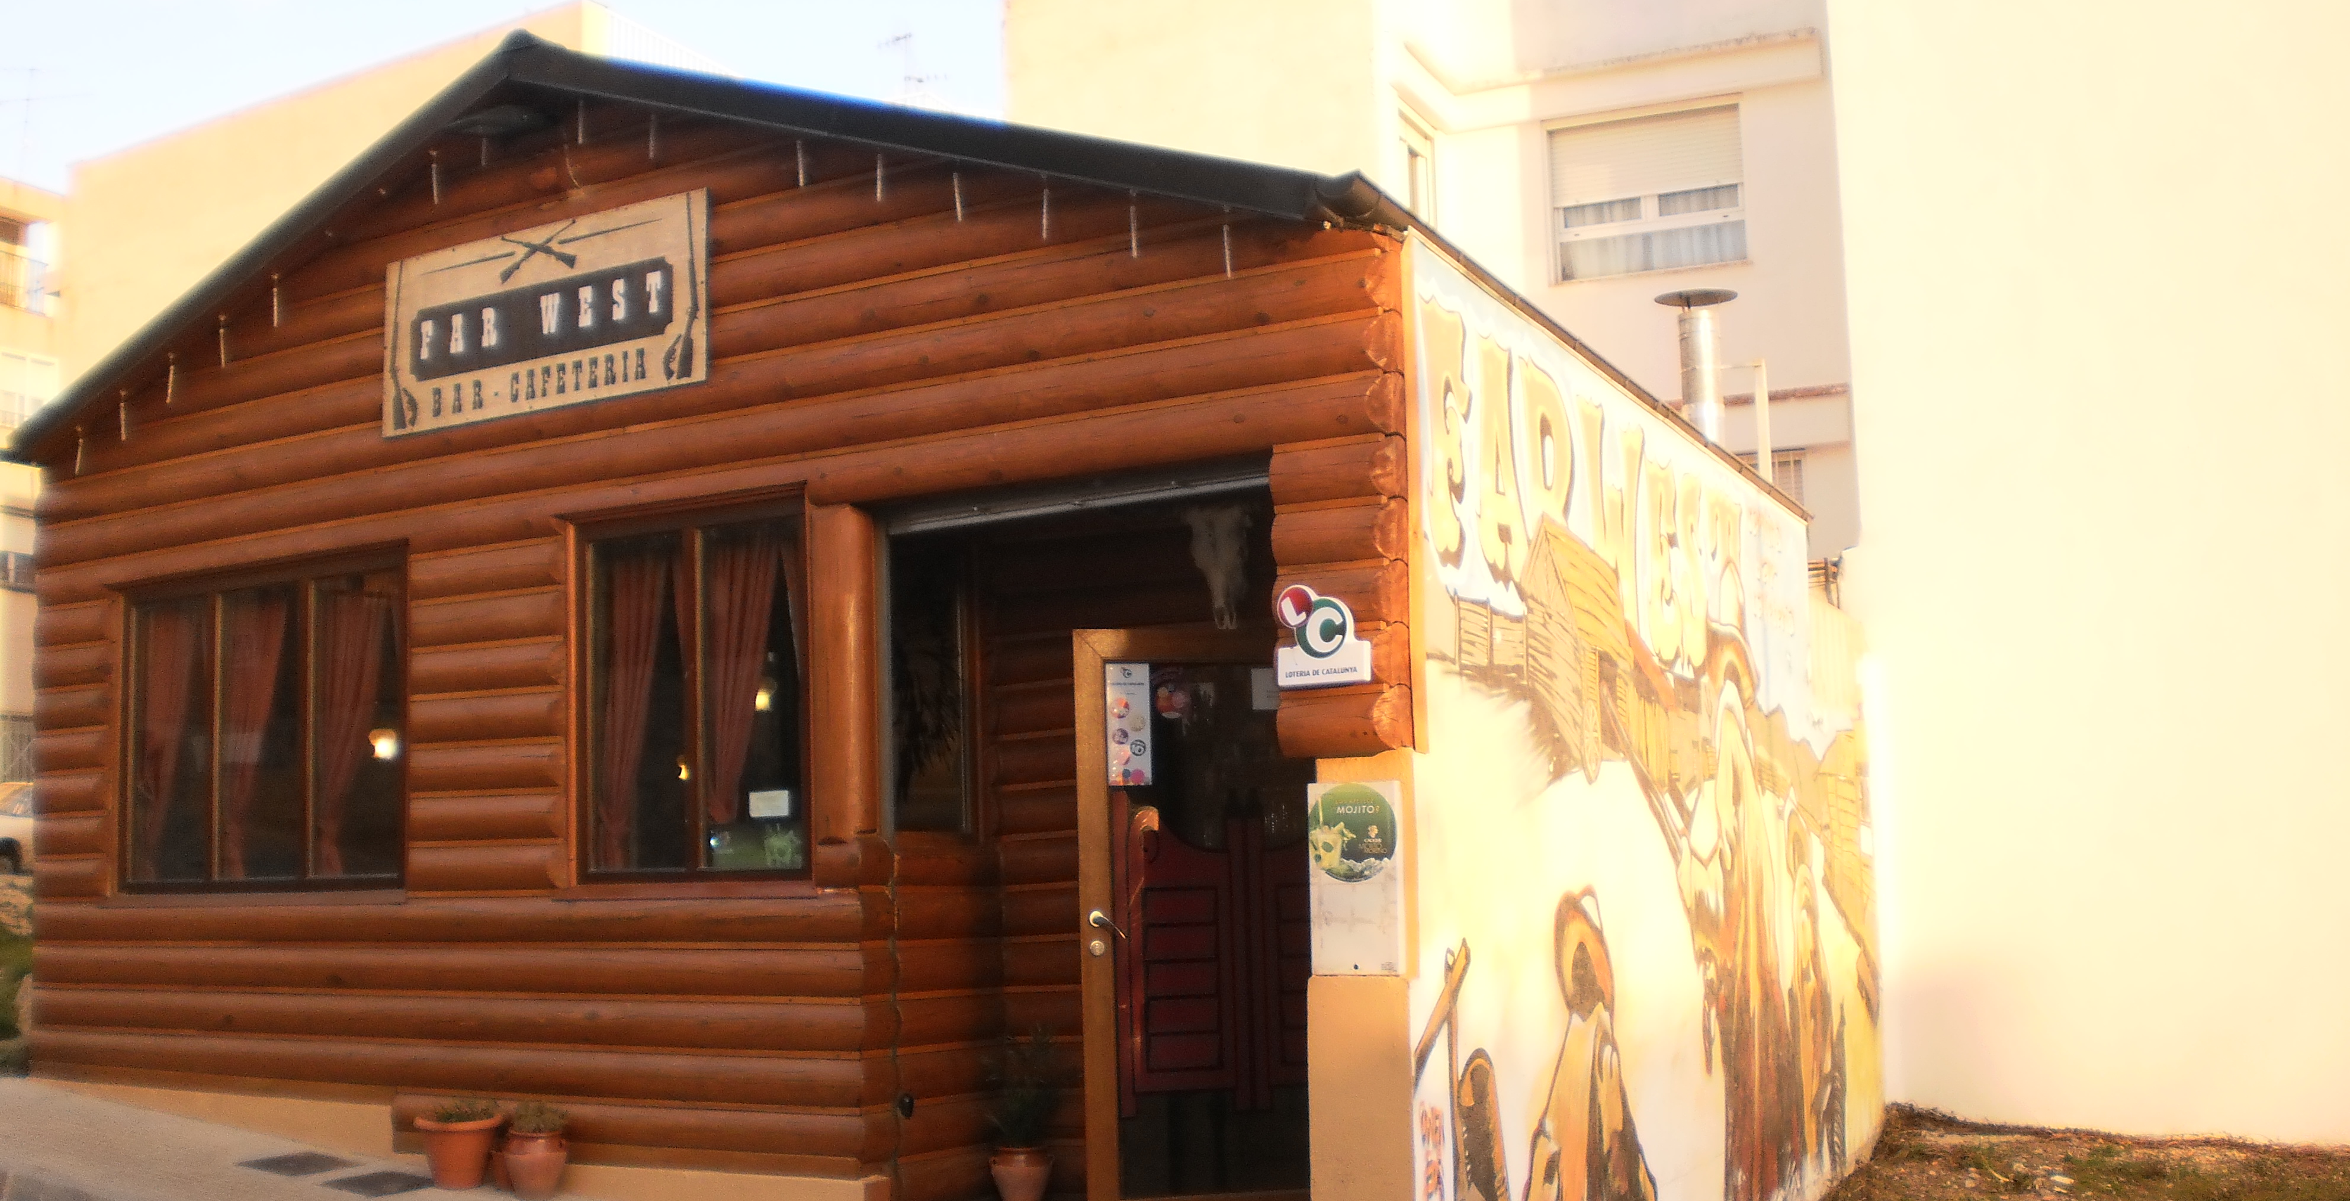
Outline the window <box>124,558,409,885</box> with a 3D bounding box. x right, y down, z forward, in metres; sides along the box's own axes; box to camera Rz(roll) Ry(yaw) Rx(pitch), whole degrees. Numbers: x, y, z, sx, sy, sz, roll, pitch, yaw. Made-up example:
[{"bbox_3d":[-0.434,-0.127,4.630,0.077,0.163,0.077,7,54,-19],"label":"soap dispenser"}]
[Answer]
[{"bbox_3d":[-3.818,0.550,10.257,1.872,1.311,0.140,-5,-7,33],"label":"window"}]

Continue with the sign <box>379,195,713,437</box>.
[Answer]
[{"bbox_3d":[-2.430,-1.077,9.382,1.789,0.711,0.040,-5,-7,33],"label":"sign"}]

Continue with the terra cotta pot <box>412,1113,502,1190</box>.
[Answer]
[{"bbox_3d":[-2.689,2.066,9.159,0.326,0.247,0.326,-2,-5,0],"label":"terra cotta pot"}]

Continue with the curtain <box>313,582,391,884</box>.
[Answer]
[{"bbox_3d":[-3.407,0.541,10.117,0.489,1.211,0.100,-5,-7,33],"label":"curtain"}]

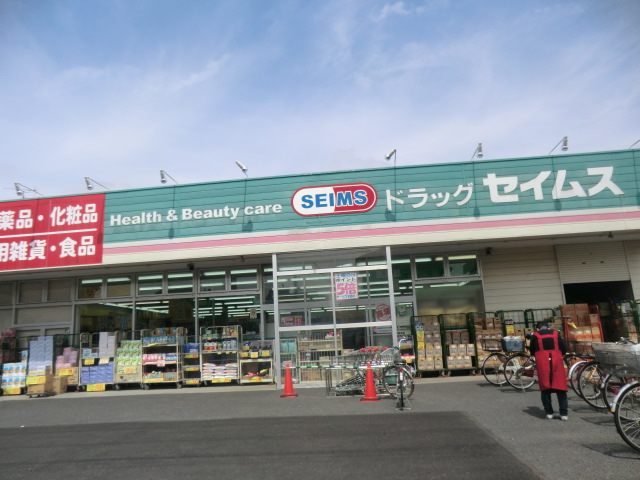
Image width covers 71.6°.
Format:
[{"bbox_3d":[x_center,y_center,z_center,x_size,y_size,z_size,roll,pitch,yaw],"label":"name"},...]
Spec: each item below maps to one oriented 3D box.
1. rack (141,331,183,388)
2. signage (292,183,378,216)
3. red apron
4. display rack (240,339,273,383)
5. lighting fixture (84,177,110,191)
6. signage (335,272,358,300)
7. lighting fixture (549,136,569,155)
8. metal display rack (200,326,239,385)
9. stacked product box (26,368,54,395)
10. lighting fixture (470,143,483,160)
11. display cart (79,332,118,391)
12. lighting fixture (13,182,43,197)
[{"bbox_3d":[-4.398,3.371,12.635,1.095,1.629,0.700,-4,-11,4],"label":"rack"},{"bbox_3d":[0.391,-1.084,11.883,2.330,0.810,0.100,-4,-11,5],"label":"signage"},{"bbox_3d":[3.532,1.846,6.795,0.460,0.880,0.340,-6,-11,17],"label":"red apron"},{"bbox_3d":[-1.795,3.493,12.924,0.920,1.260,0.580,-4,-11,5],"label":"display rack"},{"bbox_3d":[-6.004,-1.388,12.036,0.220,0.370,1.100,-4,-11,5],"label":"lighting fixture"},{"bbox_3d":[0.707,1.188,11.481,0.570,0.690,0.020,-4,-11,5],"label":"signage"},{"bbox_3d":[5.904,-2.256,10.999,0.180,0.320,0.920,-4,-11,4],"label":"lighting fixture"},{"bbox_3d":[-2.847,3.360,13.011,1.090,1.660,0.700,-4,-11,5],"label":"metal display rack"},{"bbox_3d":[-7.787,3.936,12.429,0.490,0.630,0.400,-4,-11,5],"label":"stacked product box"},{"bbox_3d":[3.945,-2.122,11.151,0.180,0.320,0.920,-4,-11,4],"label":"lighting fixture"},{"bbox_3d":[-6.387,3.588,13.177,1.107,1.613,0.700,-4,-11,4],"label":"display cart"},{"bbox_3d":[-7.862,-1.310,12.065,0.180,0.320,0.920,-4,-11,4],"label":"lighting fixture"}]

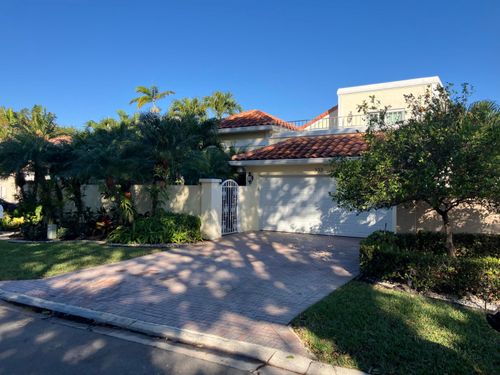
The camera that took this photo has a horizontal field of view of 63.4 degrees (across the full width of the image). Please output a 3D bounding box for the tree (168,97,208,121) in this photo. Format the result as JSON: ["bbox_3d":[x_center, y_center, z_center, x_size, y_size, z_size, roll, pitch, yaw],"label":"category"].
[{"bbox_3d":[-4.258,-2.400,28.000,3.000,7.900,3.000,0,0,0],"label":"tree"}]

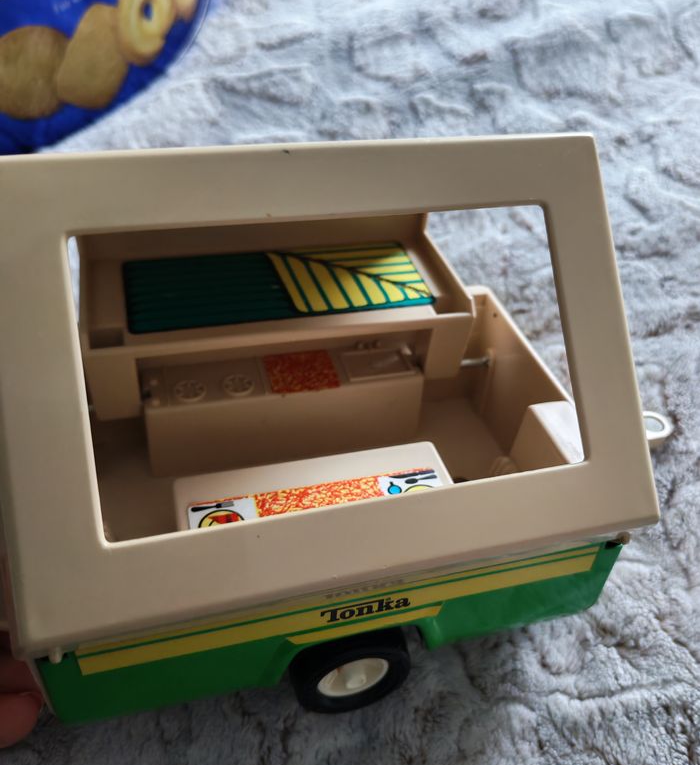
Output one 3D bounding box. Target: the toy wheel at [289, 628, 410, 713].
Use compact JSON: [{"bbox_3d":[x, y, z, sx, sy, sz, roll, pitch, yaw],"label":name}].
[{"bbox_3d":[-0.001,0.111,0.290,0.046,0.046,0.018,-7,42,-15],"label":"toy wheel"}]

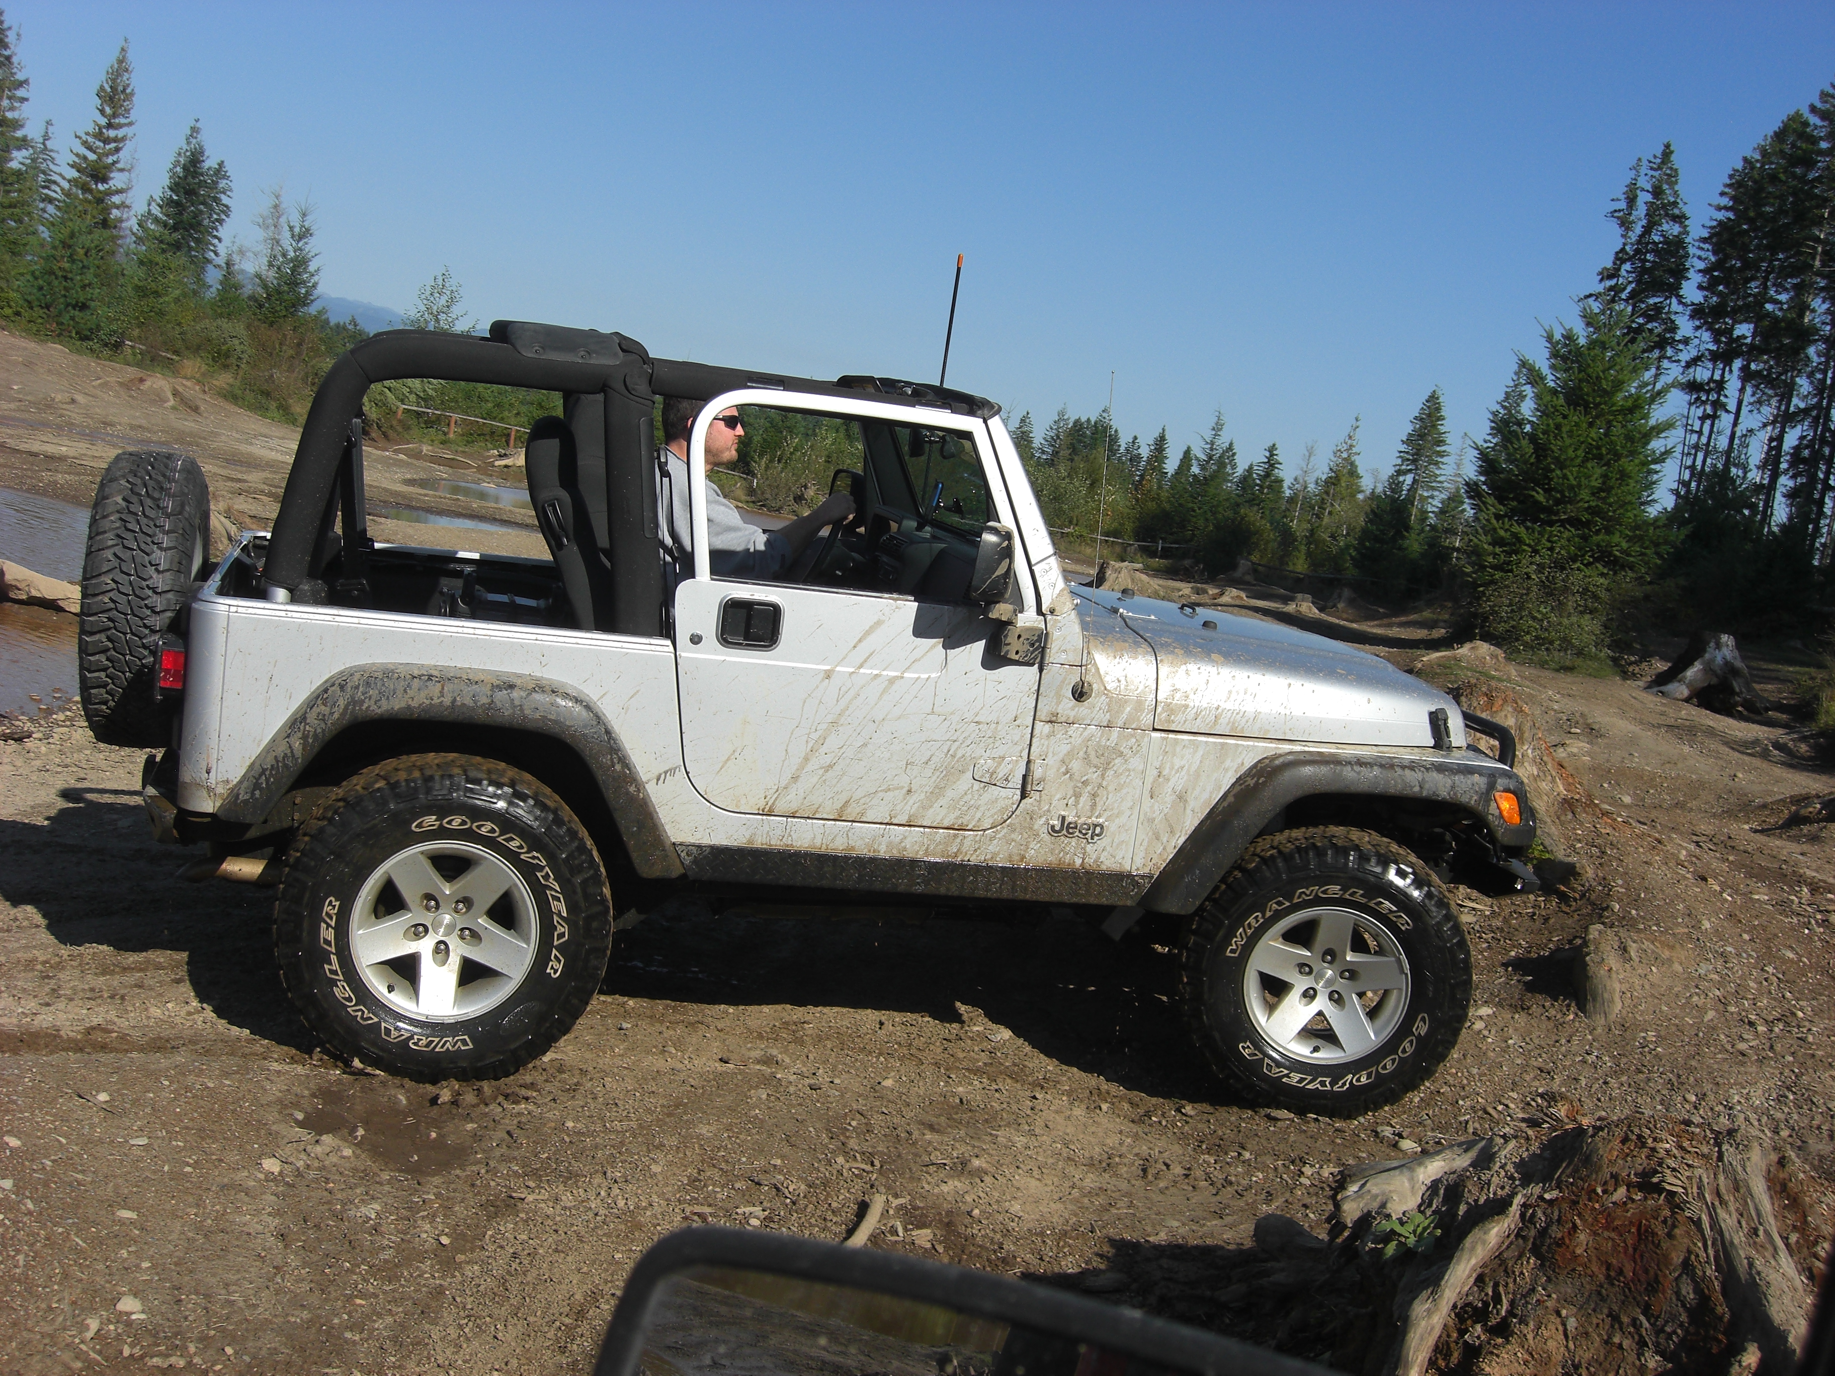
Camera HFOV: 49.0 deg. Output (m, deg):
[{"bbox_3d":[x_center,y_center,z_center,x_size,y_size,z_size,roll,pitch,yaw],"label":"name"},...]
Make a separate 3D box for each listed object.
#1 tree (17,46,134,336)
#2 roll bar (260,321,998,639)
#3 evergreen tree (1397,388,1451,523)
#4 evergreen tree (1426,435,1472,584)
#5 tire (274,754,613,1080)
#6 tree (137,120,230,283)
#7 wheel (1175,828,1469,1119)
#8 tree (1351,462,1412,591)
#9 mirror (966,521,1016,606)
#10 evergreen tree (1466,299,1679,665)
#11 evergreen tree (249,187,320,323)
[{"bbox_3d":[-25.044,-14.882,60.000,2.733,8.754,2.733,5,7,-24],"label":"tree"},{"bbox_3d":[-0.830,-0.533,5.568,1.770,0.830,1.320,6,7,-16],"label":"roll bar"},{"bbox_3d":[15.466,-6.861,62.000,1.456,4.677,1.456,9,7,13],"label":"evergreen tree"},{"bbox_3d":[13.637,-4.534,52.000,1.073,3.775,1.073,10,7,14],"label":"evergreen tree"},{"bbox_3d":[-1.147,0.564,4.882,0.780,0.770,0.260,6,7,-16],"label":"tire"},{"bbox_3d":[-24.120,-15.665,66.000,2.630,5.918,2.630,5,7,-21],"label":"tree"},{"bbox_3d":[1.121,0.796,5.554,0.780,0.770,0.260,8,7,6],"label":"wheel"},{"bbox_3d":[11.547,-3.968,50.000,1.317,3.060,1.317,9,7,12],"label":"tree"},{"bbox_3d":[0.184,-0.309,4.985,0.100,0.195,0.165,7,7,-3],"label":"mirror"},{"bbox_3d":[8.429,-2.655,26.000,2.369,4.404,2.369,10,7,17],"label":"evergreen tree"},{"bbox_3d":[-18.853,-12.789,60.000,1.793,4.185,1.793,6,7,-18],"label":"evergreen tree"}]

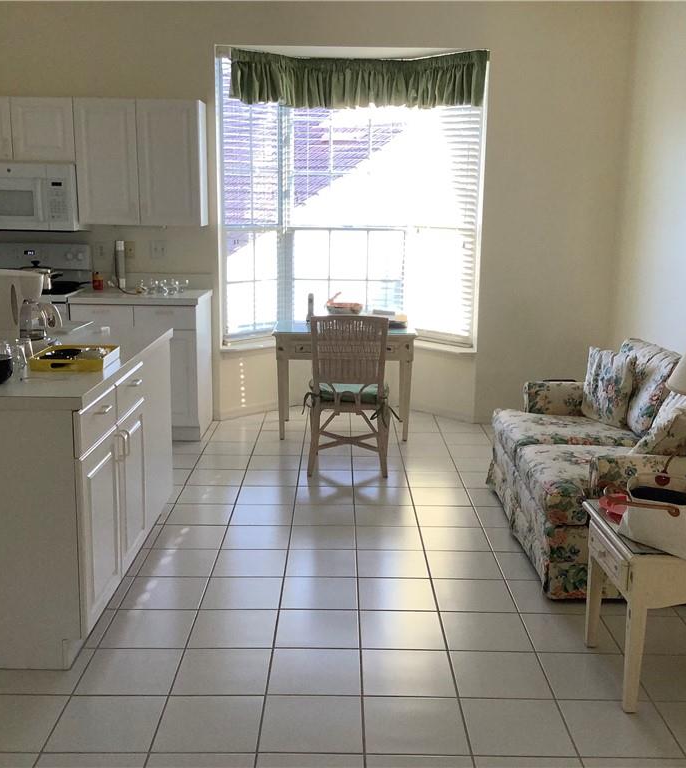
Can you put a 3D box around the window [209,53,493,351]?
[{"bbox_3d":[0.049,-1.262,6.460,1.778,1.976,0.502,1,11,0],"label":"window"}]

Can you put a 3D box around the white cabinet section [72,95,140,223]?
[{"bbox_3d":[-1.471,-1.412,5.883,0.387,0.769,0.335,1,12,0],"label":"white cabinet section"}]

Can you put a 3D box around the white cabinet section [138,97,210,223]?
[{"bbox_3d":[-1.085,-1.408,5.885,0.384,0.769,0.335,1,12,0],"label":"white cabinet section"}]

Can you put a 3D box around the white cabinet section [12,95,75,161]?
[{"bbox_3d":[-1.857,-1.612,5.842,0.388,0.371,0.335,1,12,0],"label":"white cabinet section"}]

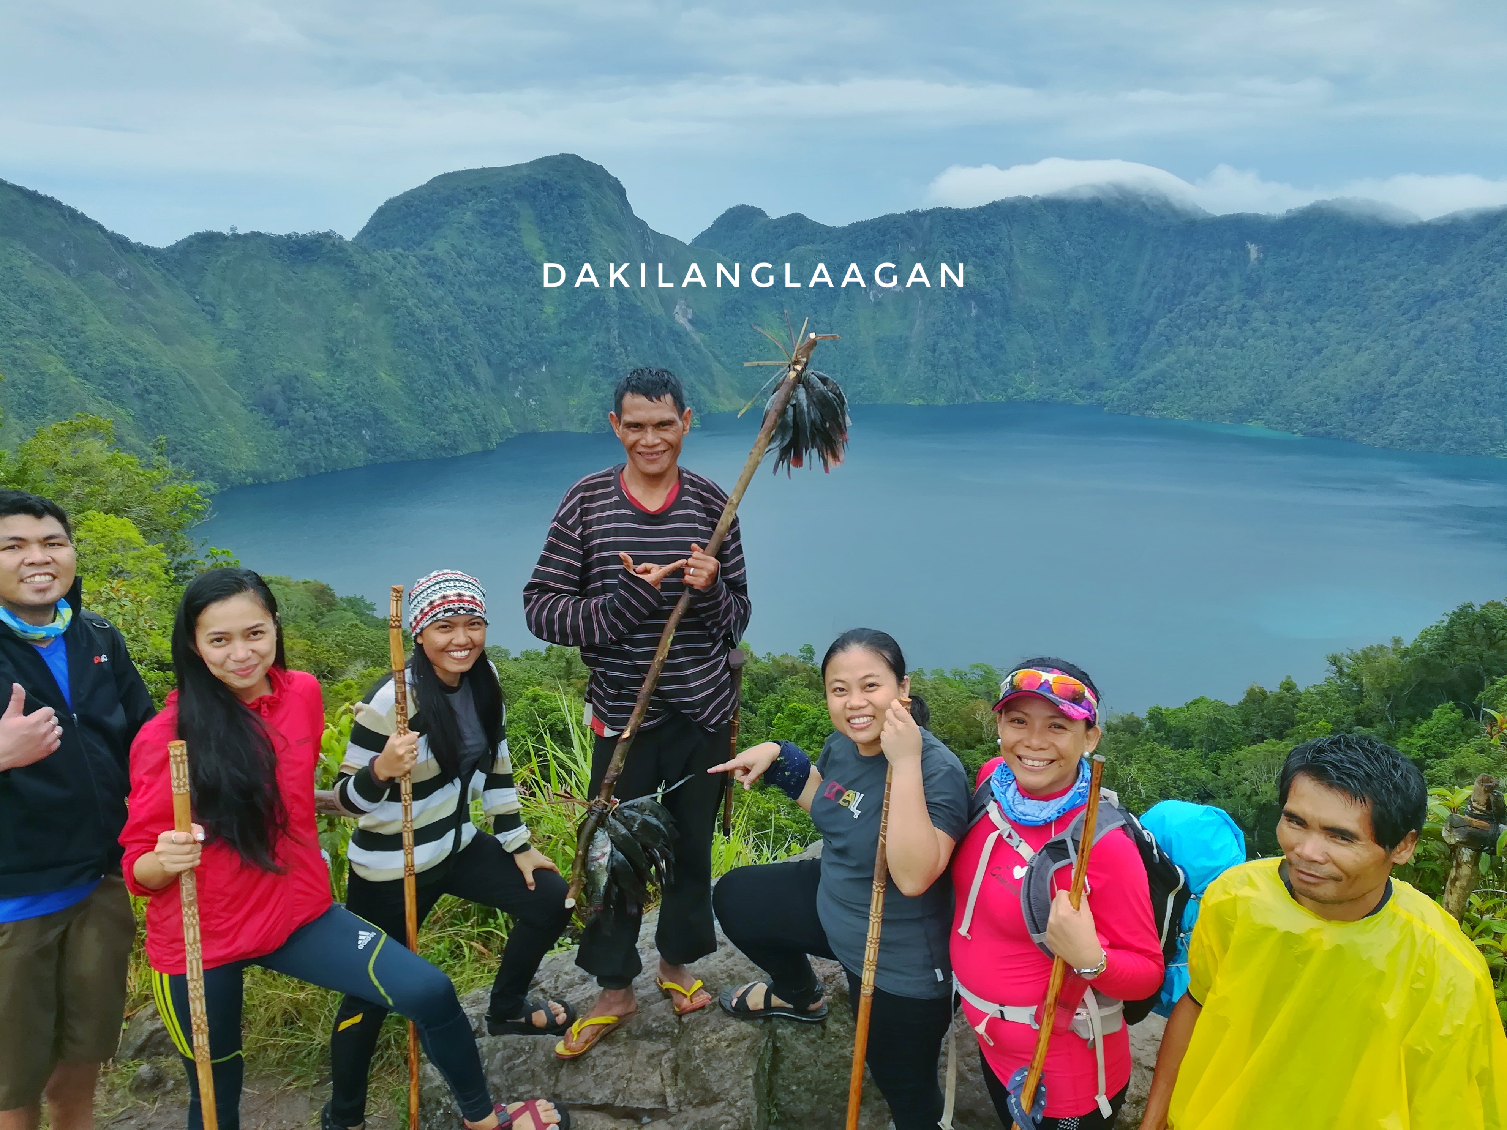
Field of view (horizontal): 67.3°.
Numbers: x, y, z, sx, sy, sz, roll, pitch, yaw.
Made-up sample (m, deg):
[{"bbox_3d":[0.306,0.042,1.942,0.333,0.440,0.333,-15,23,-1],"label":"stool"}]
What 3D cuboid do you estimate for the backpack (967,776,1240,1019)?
[{"bbox_3d":[0.644,0.600,2.098,0.460,0.530,0.370,-12,19,-40],"label":"backpack"}]

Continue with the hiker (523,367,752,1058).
[{"bbox_3d":[-0.250,0.361,2.584,0.520,1.630,0.420,-1,14,-4],"label":"hiker"}]

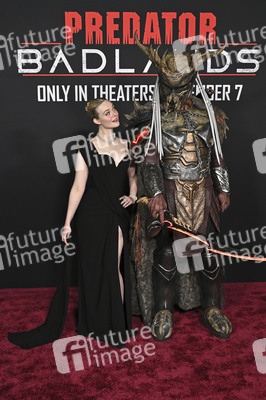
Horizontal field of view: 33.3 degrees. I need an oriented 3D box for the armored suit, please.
[{"bbox_3d":[0.390,-0.072,3.516,0.820,2.270,0.620,-1,10,-3],"label":"armored suit"}]

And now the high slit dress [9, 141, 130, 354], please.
[{"bbox_3d":[-0.489,0.309,3.428,0.950,1.550,0.500,-3,10,-17],"label":"high slit dress"}]

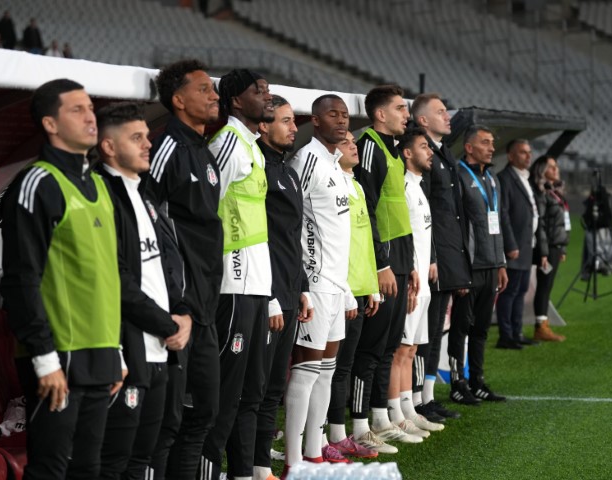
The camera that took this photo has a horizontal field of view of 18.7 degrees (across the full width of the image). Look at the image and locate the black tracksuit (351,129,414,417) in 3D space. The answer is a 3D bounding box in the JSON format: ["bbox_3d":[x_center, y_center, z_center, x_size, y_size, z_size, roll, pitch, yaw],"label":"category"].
[{"bbox_3d":[0.411,0.175,10.000,0.360,1.560,0.480,1,2,28],"label":"black tracksuit"}]

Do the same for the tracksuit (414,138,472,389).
[{"bbox_3d":[0.835,0.143,11.300,0.360,1.520,0.500,1,2,24],"label":"tracksuit"}]

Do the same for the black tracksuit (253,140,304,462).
[{"bbox_3d":[-0.125,0.310,8.800,0.340,1.560,0.470,1,2,30],"label":"black tracksuit"}]

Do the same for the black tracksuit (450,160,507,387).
[{"bbox_3d":[1.125,0.220,12.200,0.340,1.460,0.480,2,2,34],"label":"black tracksuit"}]

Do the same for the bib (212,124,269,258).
[{"bbox_3d":[-0.294,-0.222,8.350,0.260,0.580,0.370,1,2,26],"label":"bib"}]

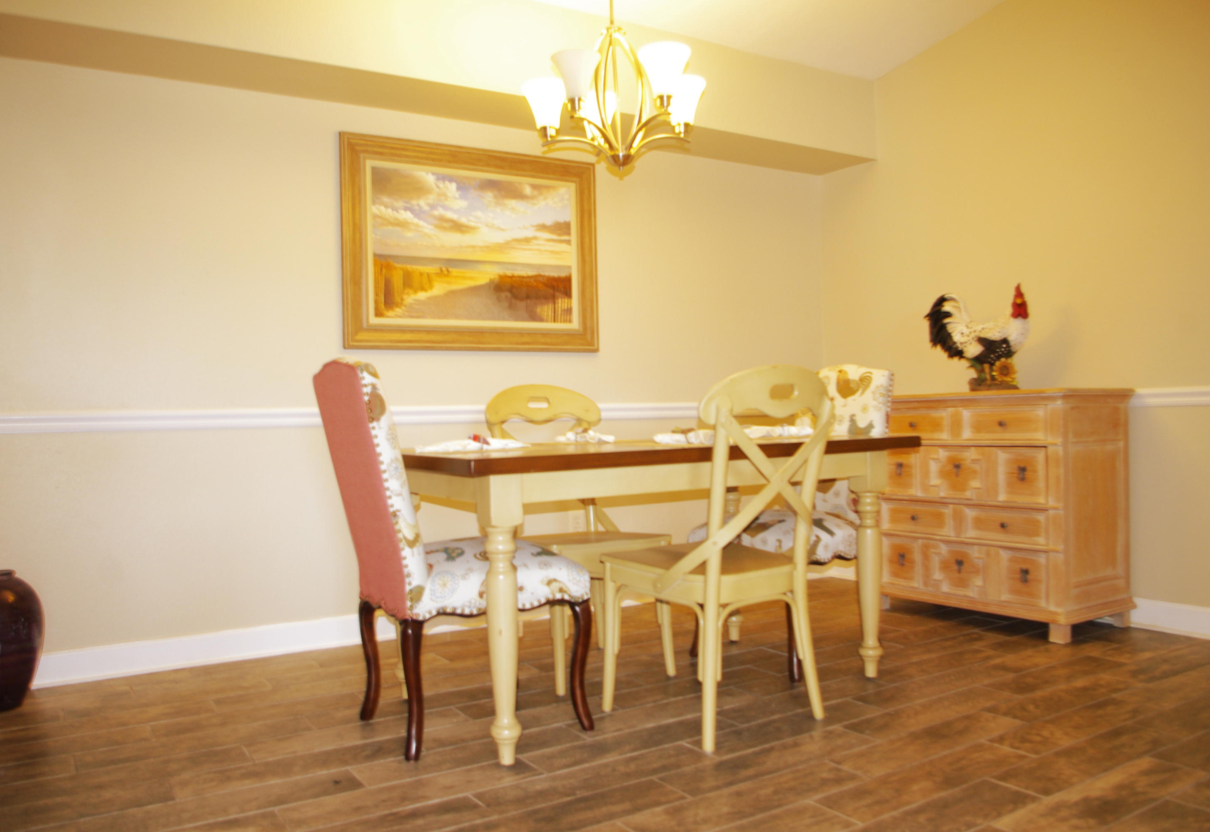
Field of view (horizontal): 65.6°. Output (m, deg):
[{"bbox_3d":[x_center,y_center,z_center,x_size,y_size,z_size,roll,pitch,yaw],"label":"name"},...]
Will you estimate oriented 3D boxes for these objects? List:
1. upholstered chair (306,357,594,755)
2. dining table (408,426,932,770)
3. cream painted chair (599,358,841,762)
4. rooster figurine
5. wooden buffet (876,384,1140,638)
[{"bbox_3d":[-0.435,0.357,2.630,0.637,1.024,0.527,-1,0,-31],"label":"upholstered chair"},{"bbox_3d":[0.119,0.473,2.957,1.530,0.766,0.909,-1,0,-31],"label":"dining table"},{"bbox_3d":[0.305,0.360,2.654,0.472,0.980,0.535,-1,0,-34],"label":"cream painted chair"},{"bbox_3d":[1.524,-0.302,3.838,0.170,0.425,0.459,-1,0,-37],"label":"rooster figurine"},{"bbox_3d":[1.564,0.360,3.802,0.438,0.914,0.935,-1,0,-31],"label":"wooden buffet"}]

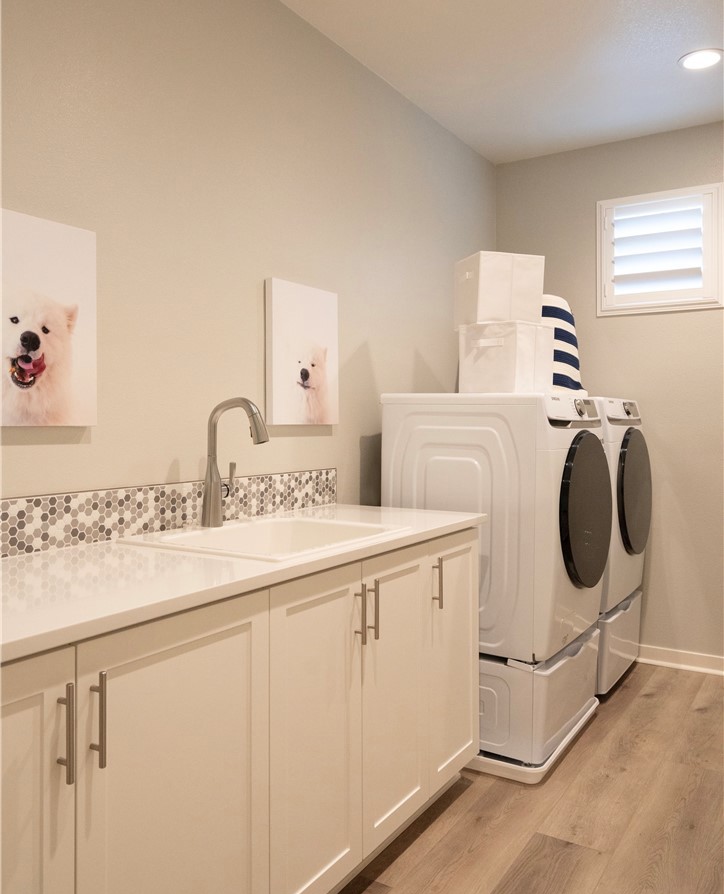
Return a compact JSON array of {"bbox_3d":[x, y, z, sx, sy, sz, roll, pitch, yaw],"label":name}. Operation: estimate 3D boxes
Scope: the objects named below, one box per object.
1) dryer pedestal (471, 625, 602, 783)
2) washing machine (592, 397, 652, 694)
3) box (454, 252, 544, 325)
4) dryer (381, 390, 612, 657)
[{"bbox_3d":[0.526,0.951,2.973,0.720,0.390,0.745,1,2,33],"label":"dryer pedestal"},{"bbox_3d":[0.957,0.441,3.556,0.750,1.310,0.686,1,2,33],"label":"washing machine"},{"bbox_3d":[0.552,-0.619,2.950,0.280,0.277,0.250,0,2,-18],"label":"box"},{"bbox_3d":[0.559,0.277,2.939,0.745,0.964,0.686,1,2,33],"label":"dryer"}]

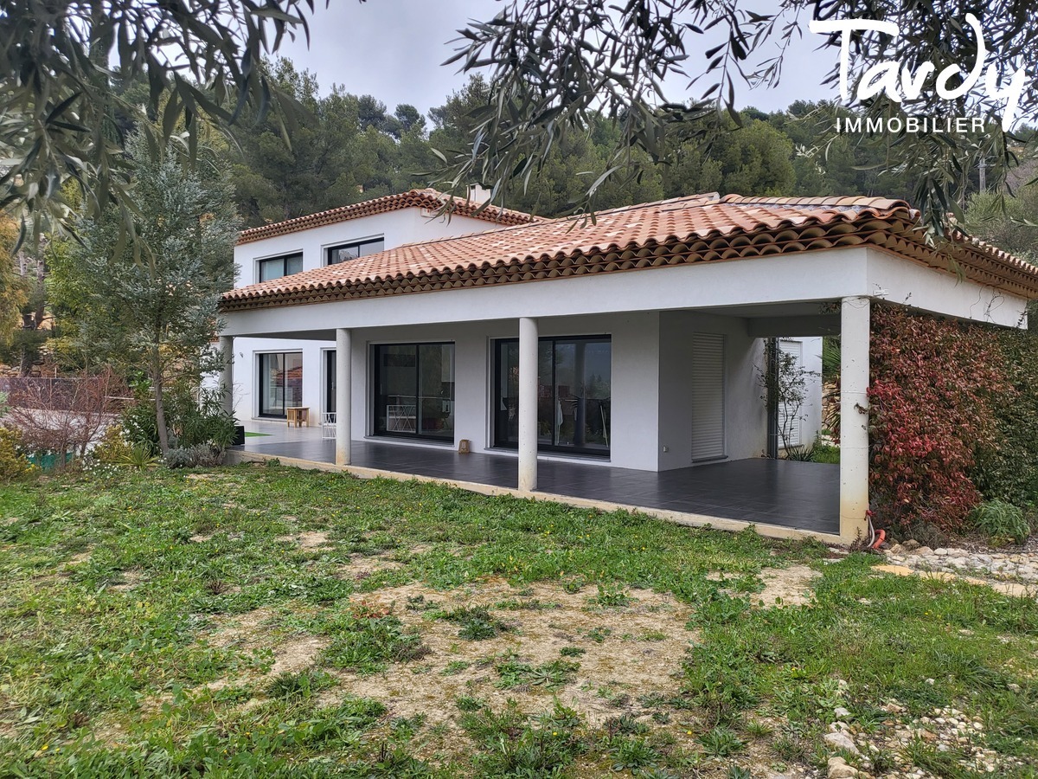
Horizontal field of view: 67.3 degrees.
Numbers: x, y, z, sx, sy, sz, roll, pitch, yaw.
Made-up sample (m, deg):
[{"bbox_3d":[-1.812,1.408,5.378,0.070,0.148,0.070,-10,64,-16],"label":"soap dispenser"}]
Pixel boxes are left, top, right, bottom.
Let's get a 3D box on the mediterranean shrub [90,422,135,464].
[{"bbox_3d":[-7.962,1.081,15.249,0.800,0.800,0.750,0,1,-28],"label":"mediterranean shrub"}]

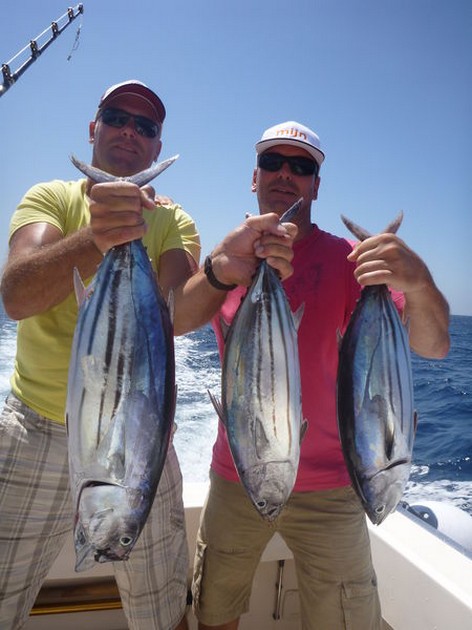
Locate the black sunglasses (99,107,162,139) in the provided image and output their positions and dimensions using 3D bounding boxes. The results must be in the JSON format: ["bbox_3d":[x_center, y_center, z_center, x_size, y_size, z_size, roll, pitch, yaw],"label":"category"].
[{"bbox_3d":[-0.258,-0.451,1.234,0.145,0.047,0.135,13,2,-17],"label":"black sunglasses"}]

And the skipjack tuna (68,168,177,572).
[{"bbox_3d":[-0.191,0.079,0.850,0.180,0.685,0.120,1,2,-13],"label":"skipjack tuna"}]

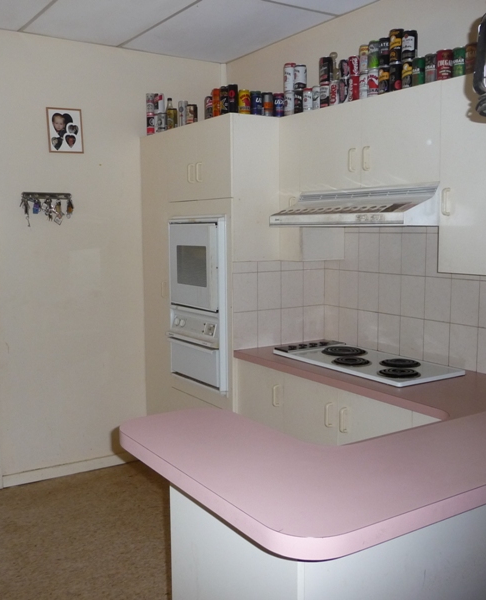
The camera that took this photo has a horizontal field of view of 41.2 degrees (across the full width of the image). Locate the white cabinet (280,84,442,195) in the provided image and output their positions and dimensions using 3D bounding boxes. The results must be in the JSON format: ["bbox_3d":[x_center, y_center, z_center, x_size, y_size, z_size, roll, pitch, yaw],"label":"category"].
[{"bbox_3d":[0.617,-0.711,3.039,0.348,0.396,1.057,-5,8,-33],"label":"white cabinet"}]

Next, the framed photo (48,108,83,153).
[{"bbox_3d":[-1.044,-1.000,3.821,0.209,0.255,0.018,-5,8,-33],"label":"framed photo"}]

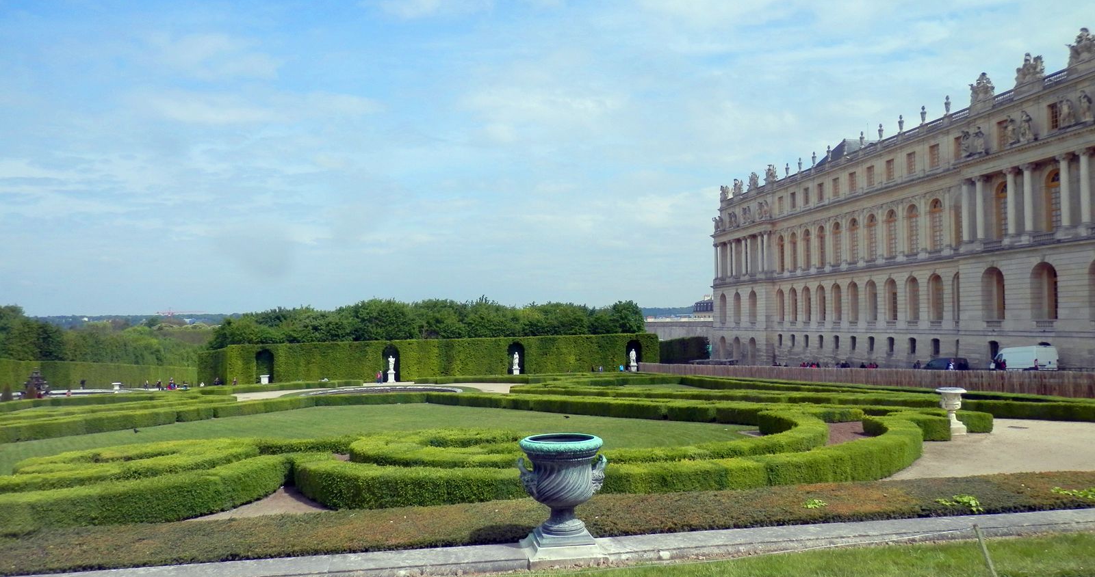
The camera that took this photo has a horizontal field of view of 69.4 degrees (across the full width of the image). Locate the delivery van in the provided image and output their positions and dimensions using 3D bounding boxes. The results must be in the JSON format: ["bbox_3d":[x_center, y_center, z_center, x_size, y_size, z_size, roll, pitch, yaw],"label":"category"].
[{"bbox_3d":[40.074,6.165,66.761,2.050,2.500,5.450,0,-5,-9],"label":"delivery van"}]

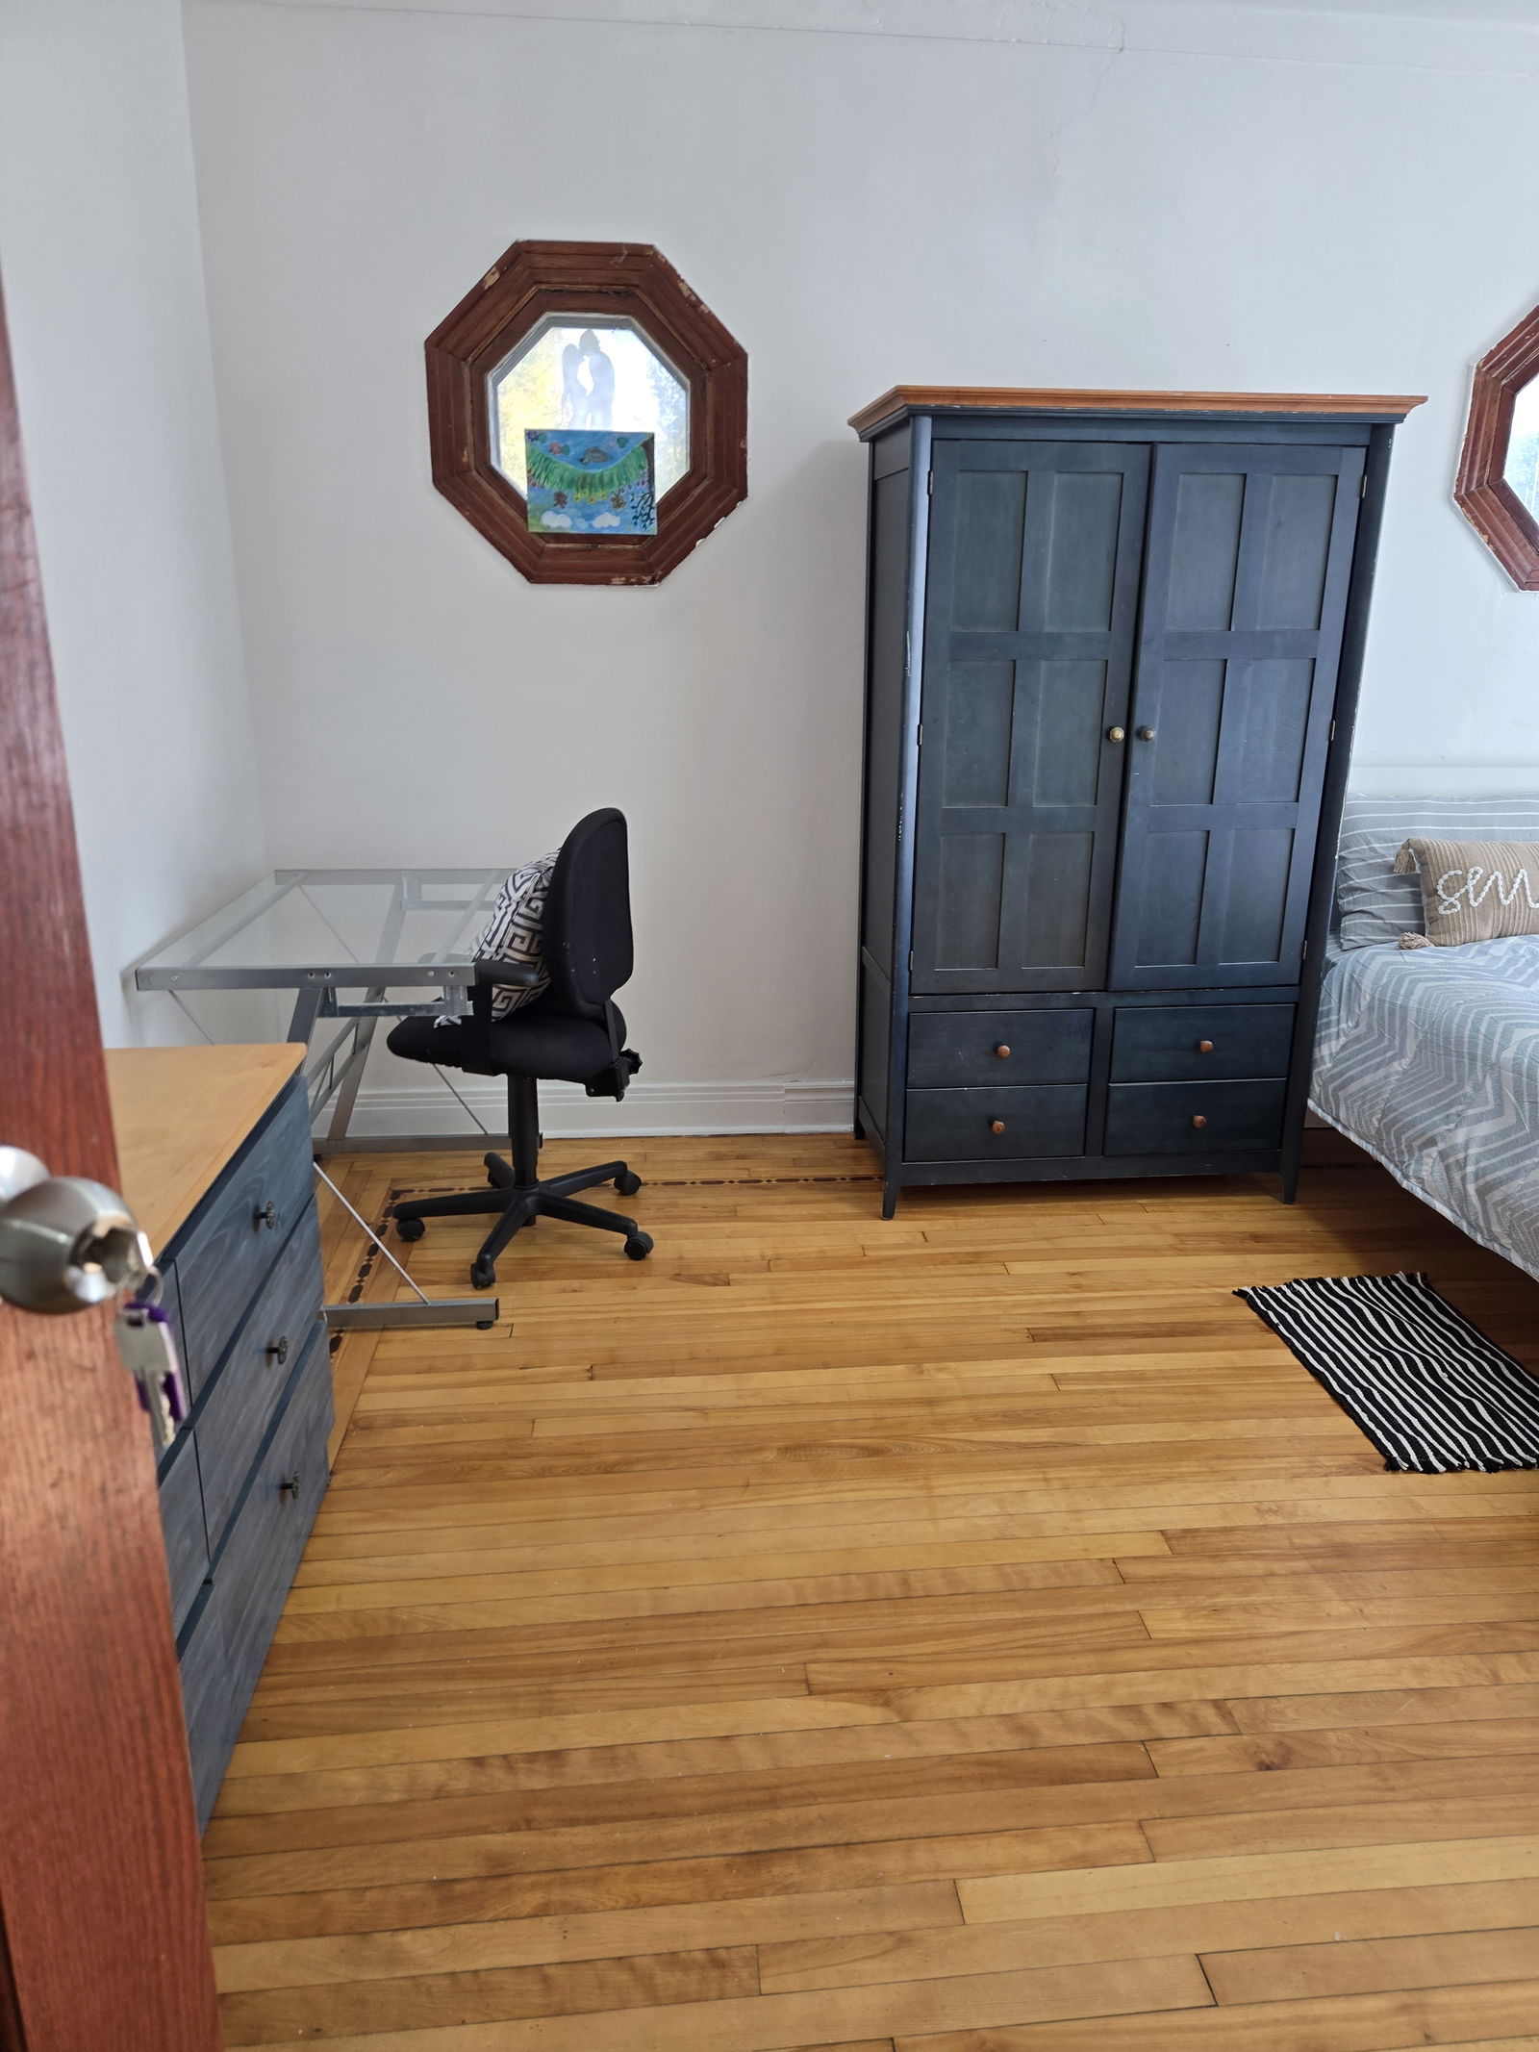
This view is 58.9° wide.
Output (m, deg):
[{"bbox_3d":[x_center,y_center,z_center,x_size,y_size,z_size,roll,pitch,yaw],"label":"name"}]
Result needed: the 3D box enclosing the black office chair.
[{"bbox_3d":[-0.527,0.003,2.992,0.612,0.968,0.599,4,17,11],"label":"black office chair"}]

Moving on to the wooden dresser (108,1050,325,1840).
[{"bbox_3d":[-0.820,0.558,1.530,0.397,0.733,1.184,-1,17,-6],"label":"wooden dresser"}]

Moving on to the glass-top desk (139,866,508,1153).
[{"bbox_3d":[-0.892,0.104,3.049,0.605,0.736,1.015,-1,17,-6],"label":"glass-top desk"}]

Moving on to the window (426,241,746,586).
[{"bbox_3d":[-0.421,-1.426,3.210,0.742,0.736,0.100,-1,17,-6],"label":"window"}]

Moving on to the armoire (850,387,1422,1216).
[{"bbox_3d":[0.748,-0.477,3.218,1.075,1.783,0.599,-1,17,-6],"label":"armoire"}]

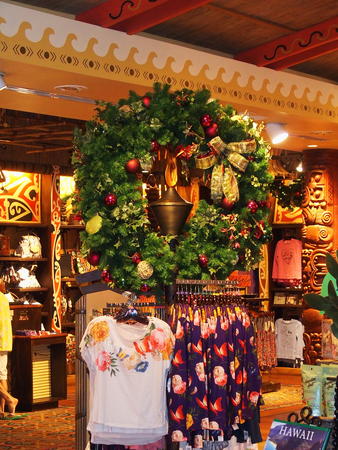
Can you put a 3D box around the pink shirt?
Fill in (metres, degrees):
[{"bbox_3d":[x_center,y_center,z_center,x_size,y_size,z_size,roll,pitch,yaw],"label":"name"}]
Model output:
[{"bbox_3d":[1.702,0.510,14.200,0.430,0.630,0.120,0,-2,0],"label":"pink shirt"}]

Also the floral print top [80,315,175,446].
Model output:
[{"bbox_3d":[-0.231,0.860,5.500,0.500,0.690,0.150,0,-2,7],"label":"floral print top"}]

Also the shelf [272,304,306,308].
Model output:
[{"bbox_3d":[1.729,1.179,14.300,0.470,0.040,0.330,0,-2,0],"label":"shelf"}]

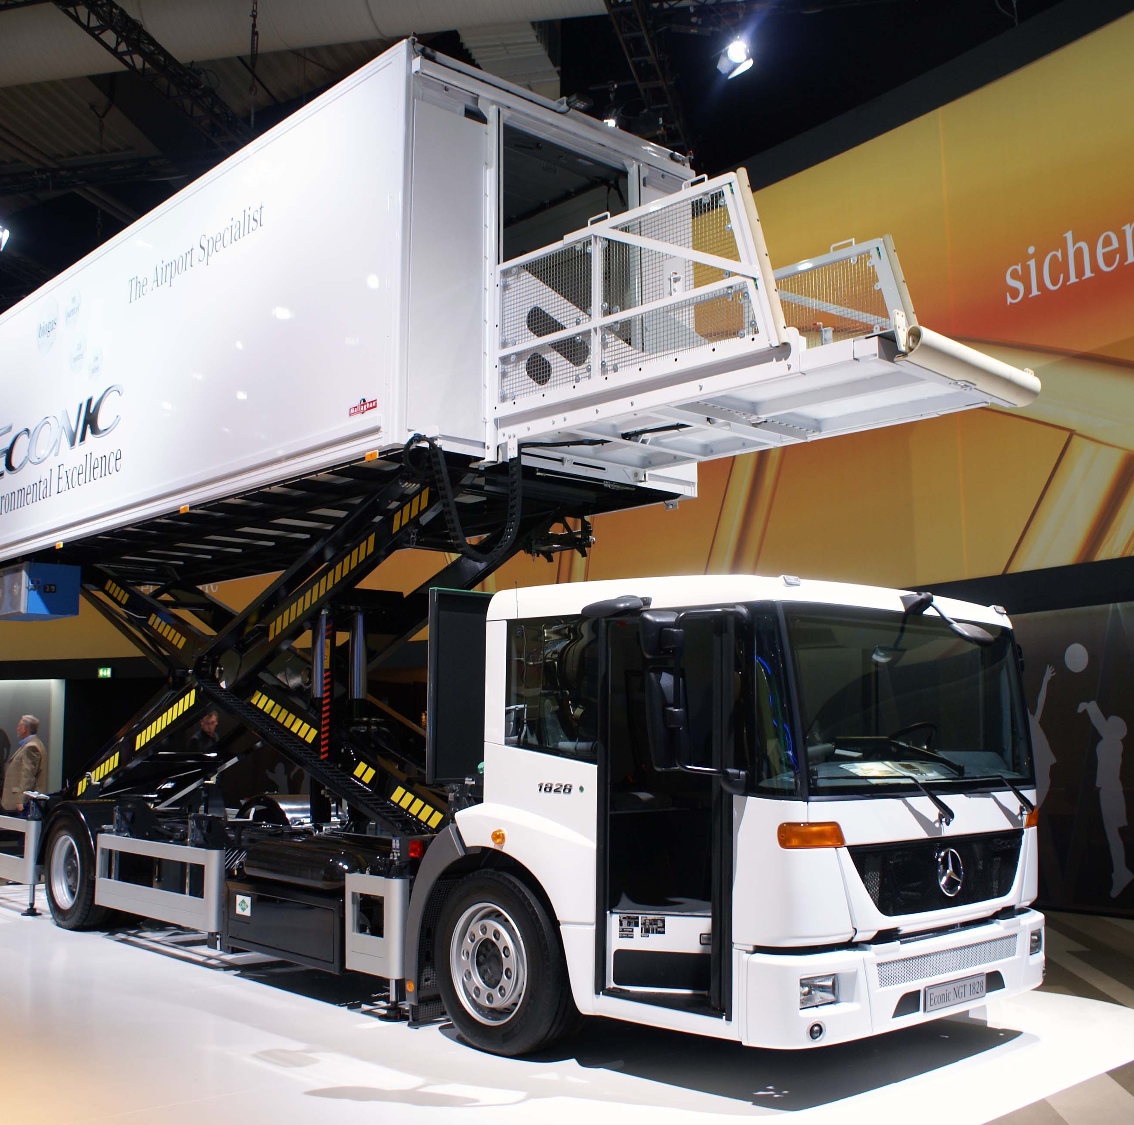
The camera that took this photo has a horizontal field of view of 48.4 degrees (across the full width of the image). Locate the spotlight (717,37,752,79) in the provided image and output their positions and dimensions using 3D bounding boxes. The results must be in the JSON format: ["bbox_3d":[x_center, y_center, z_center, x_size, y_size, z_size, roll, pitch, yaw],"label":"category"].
[{"bbox_3d":[1.760,-5.291,13.213,0.420,0.420,0.420,-1,35,10],"label":"spotlight"}]

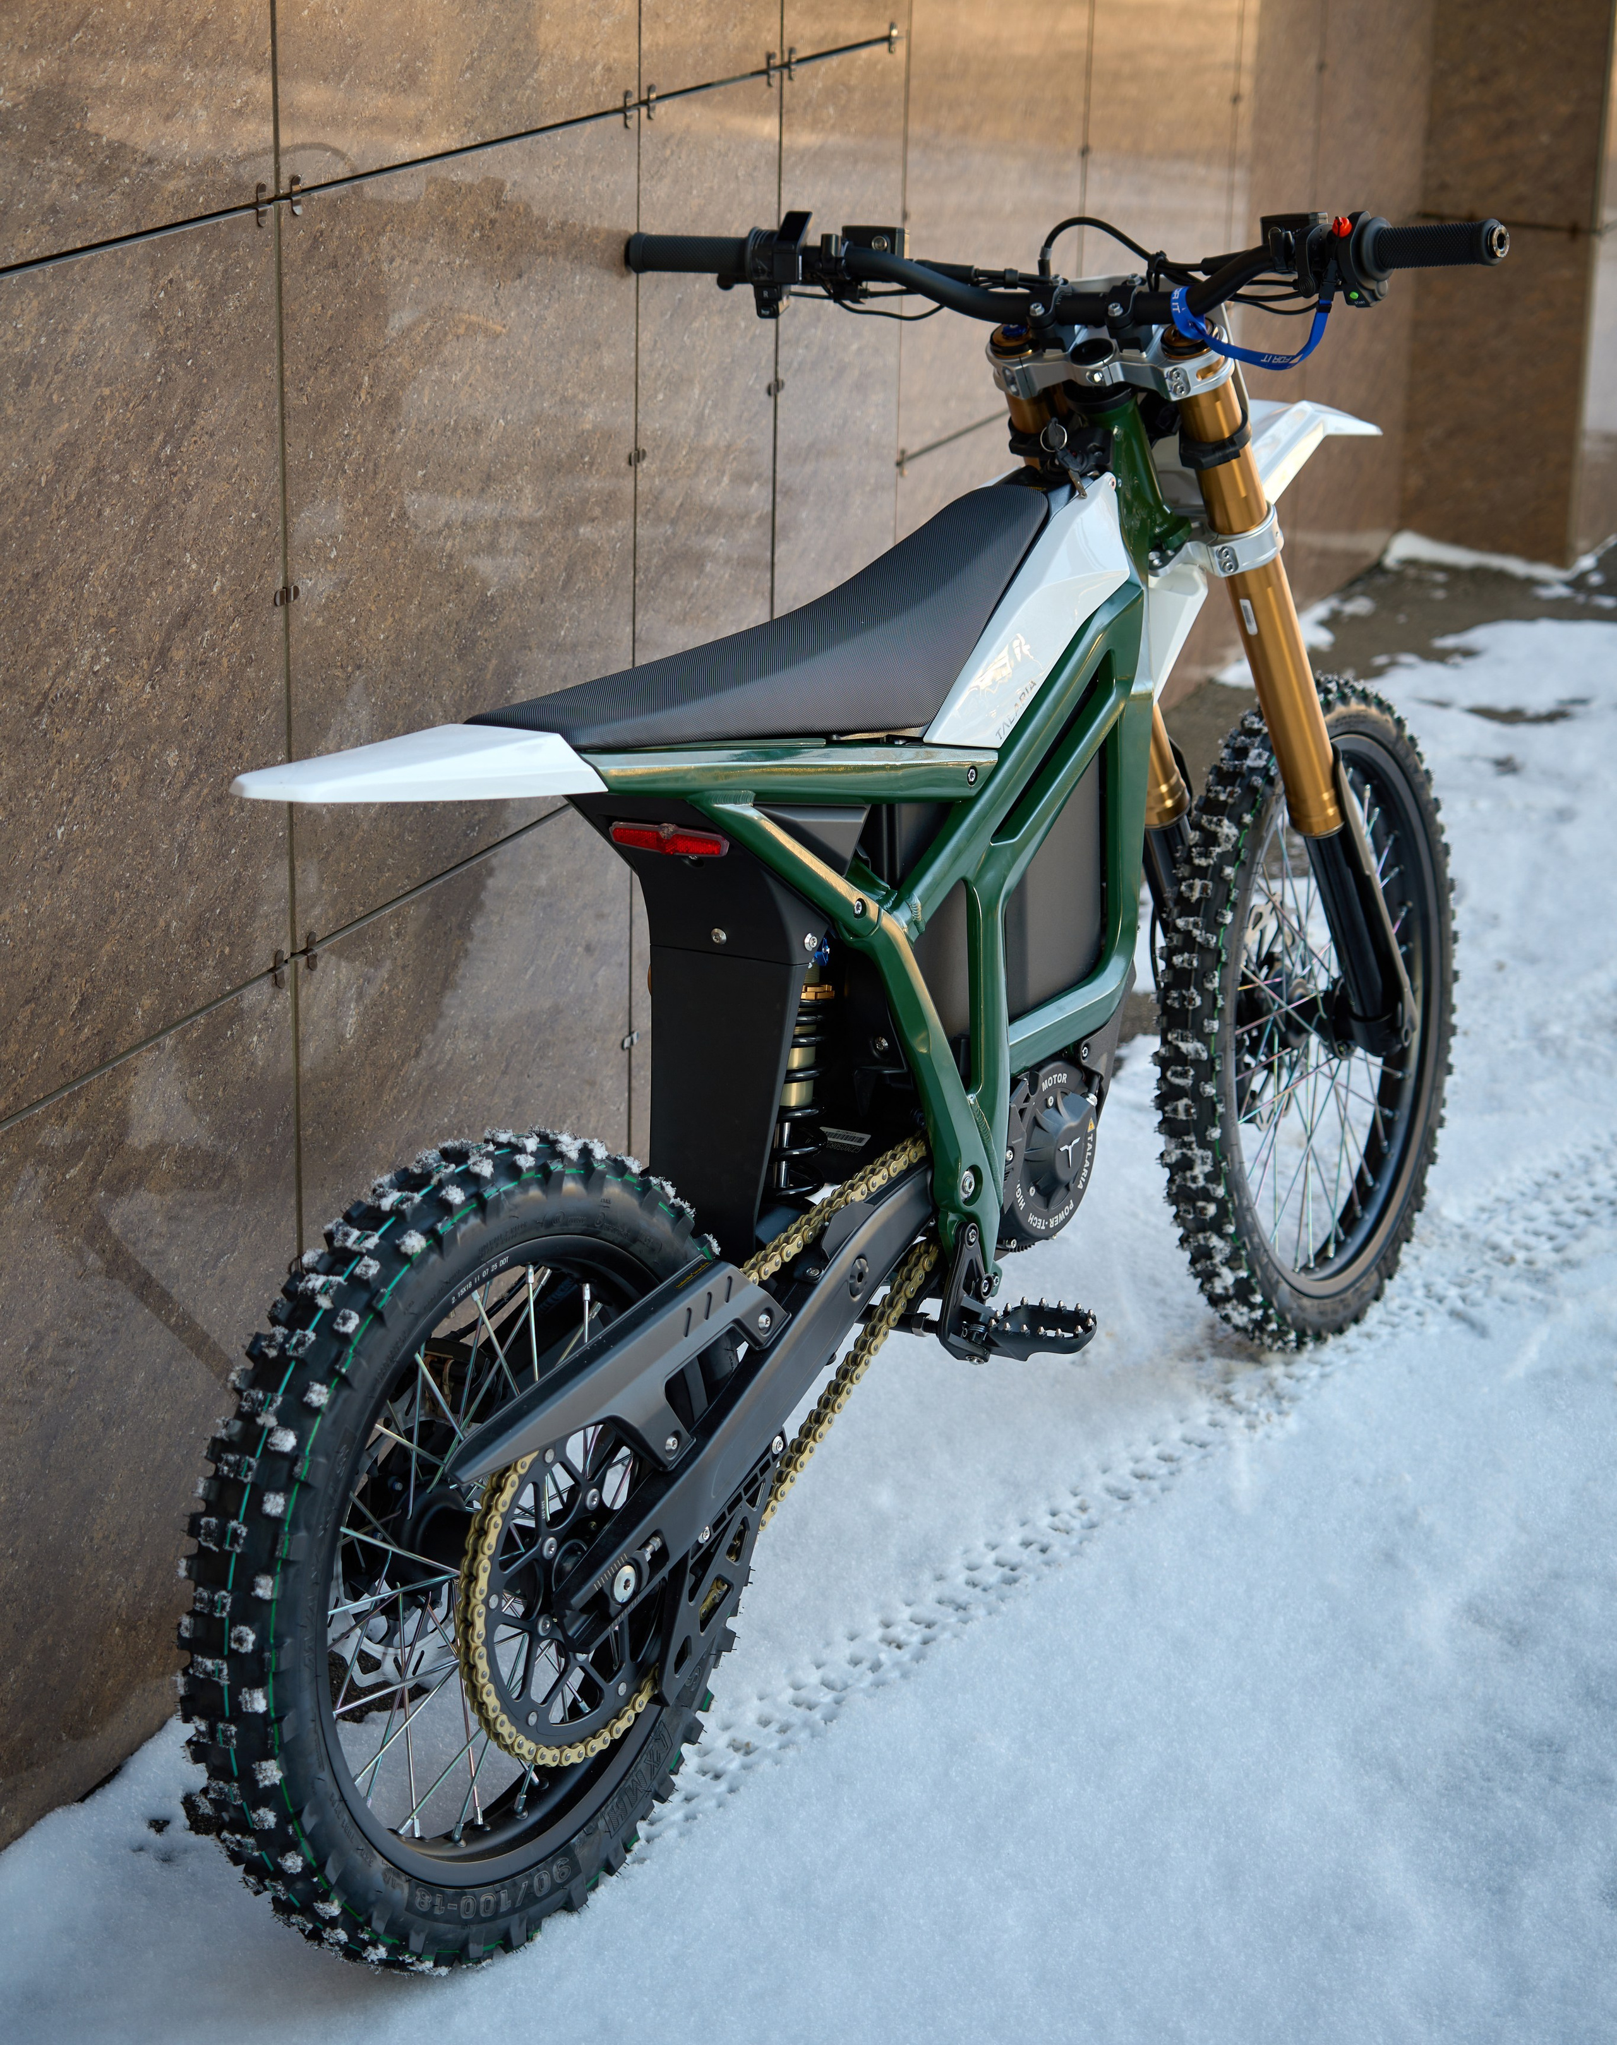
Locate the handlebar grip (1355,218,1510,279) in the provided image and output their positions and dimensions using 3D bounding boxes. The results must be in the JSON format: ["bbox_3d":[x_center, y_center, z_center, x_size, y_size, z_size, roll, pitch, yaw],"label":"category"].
[{"bbox_3d":[0.492,-0.610,3.131,0.124,0.039,0.039,5,19,33],"label":"handlebar grip"}]

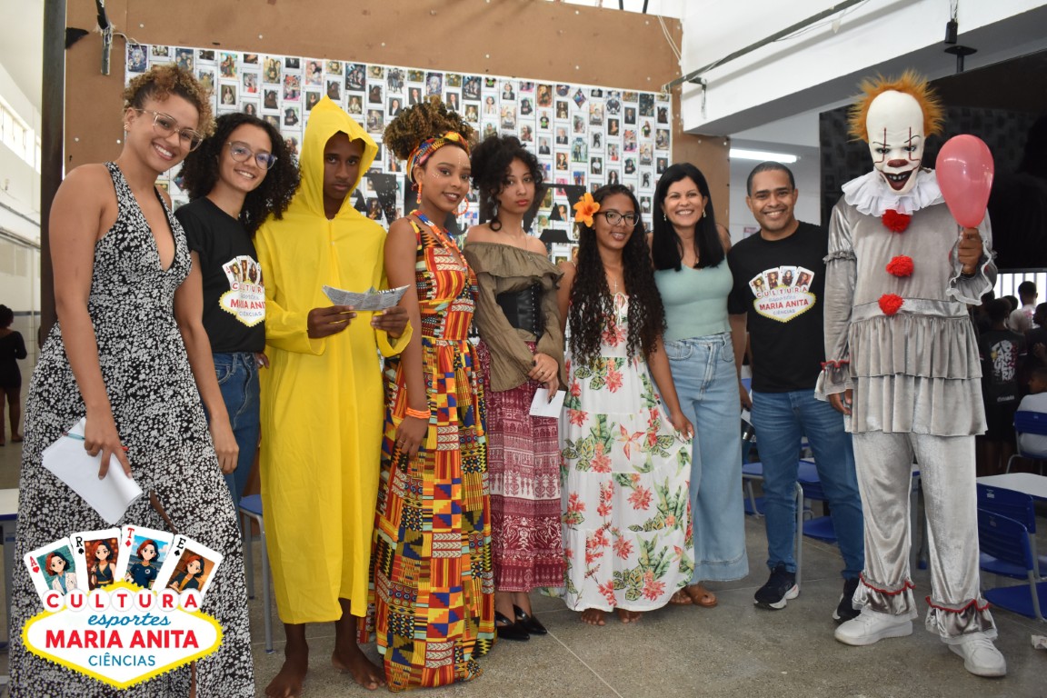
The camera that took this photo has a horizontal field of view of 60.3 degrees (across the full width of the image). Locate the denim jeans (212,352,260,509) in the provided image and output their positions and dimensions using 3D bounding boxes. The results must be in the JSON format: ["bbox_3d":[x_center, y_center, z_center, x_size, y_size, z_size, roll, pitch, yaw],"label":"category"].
[{"bbox_3d":[-0.929,0.483,2.832,0.360,0.970,0.270,-1,2,-34],"label":"denim jeans"}]

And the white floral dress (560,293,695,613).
[{"bbox_3d":[0.387,0.351,3.349,0.500,1.220,0.420,0,1,2],"label":"white floral dress"}]

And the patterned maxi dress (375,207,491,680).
[{"bbox_3d":[-0.280,0.293,2.848,0.400,1.410,0.400,-1,2,-36],"label":"patterned maxi dress"}]

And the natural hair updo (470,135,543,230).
[{"bbox_3d":[-0.060,-0.591,3.197,0.250,0.310,0.250,-1,1,-21],"label":"natural hair updo"}]

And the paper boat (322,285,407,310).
[{"bbox_3d":[-0.434,-0.134,2.467,0.240,0.075,0.070,0,1,-12],"label":"paper boat"}]

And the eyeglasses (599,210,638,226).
[{"bbox_3d":[0.349,-0.476,3.280,0.140,0.050,0.140,0,1,-16],"label":"eyeglasses"}]

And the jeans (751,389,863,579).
[{"bbox_3d":[1.071,0.474,3.422,0.430,0.830,0.340,0,1,18],"label":"jeans"}]

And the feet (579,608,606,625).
[{"bbox_3d":[0.264,0.950,3.373,0.090,0.080,0.220,0,1,9],"label":"feet"}]

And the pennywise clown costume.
[{"bbox_3d":[1.276,0.044,2.982,0.620,1.890,0.500,1,2,27],"label":"pennywise clown costume"}]

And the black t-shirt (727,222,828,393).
[{"bbox_3d":[0.976,-0.141,3.428,0.430,0.670,0.270,0,1,12],"label":"black t-shirt"}]

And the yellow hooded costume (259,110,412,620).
[{"bbox_3d":[-0.578,0.021,2.711,0.480,1.570,0.420,0,1,-18],"label":"yellow hooded costume"}]

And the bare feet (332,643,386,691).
[{"bbox_3d":[-0.506,0.957,2.784,0.100,0.095,0.240,-1,2,-37],"label":"bare feet"}]

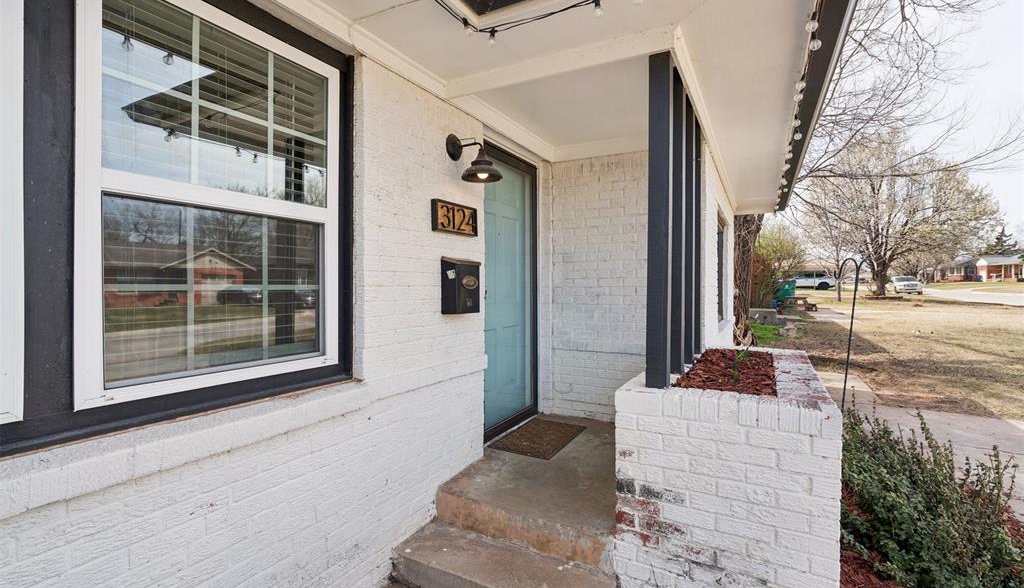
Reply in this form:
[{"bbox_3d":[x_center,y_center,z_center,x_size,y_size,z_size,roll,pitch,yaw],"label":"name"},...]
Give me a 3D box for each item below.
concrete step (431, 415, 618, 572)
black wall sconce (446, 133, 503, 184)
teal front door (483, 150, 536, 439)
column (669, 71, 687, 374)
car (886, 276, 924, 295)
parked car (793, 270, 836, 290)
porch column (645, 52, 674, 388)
[{"bbox_3d":[0.386,1.130,2.911,1.015,0.178,1.558,1,1,29],"label":"concrete step"},{"bbox_3d":[-0.197,-0.780,2.535,0.300,0.270,0.230,1,1,29],"label":"black wall sconce"},{"bbox_3d":[-0.026,-0.002,3.409,0.065,2.045,0.945,1,1,29],"label":"teal front door"},{"bbox_3d":[0.858,-0.347,2.400,0.089,1.522,0.090,1,1,29],"label":"column"},{"bbox_3d":[40.090,-0.899,46.779,1.980,1.880,5.700,1,1,29],"label":"car"},{"bbox_3d":[29.760,-1.297,45.930,4.650,1.680,1.880,1,1,29],"label":"parked car"},{"bbox_3d":[0.669,-0.322,2.057,0.089,1.482,0.090,1,1,29],"label":"porch column"}]

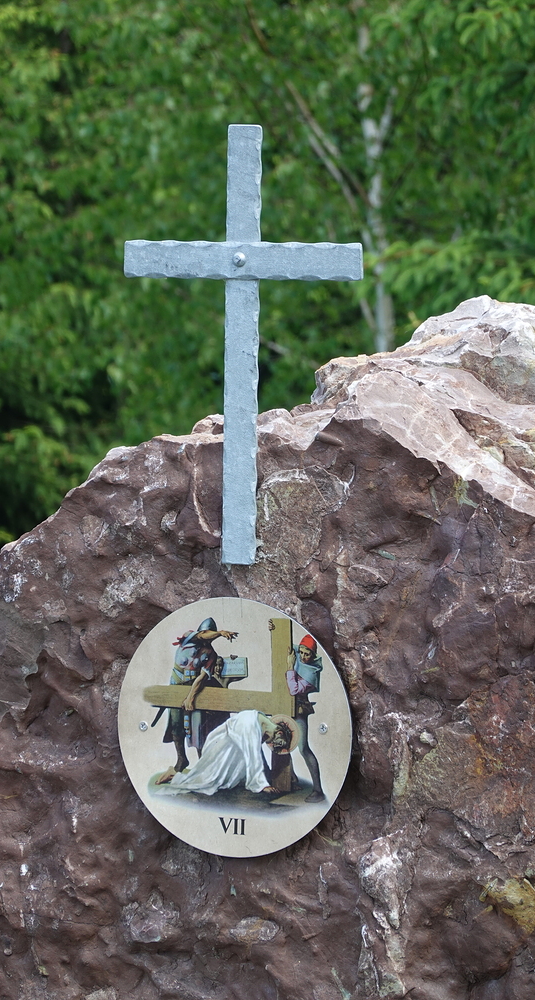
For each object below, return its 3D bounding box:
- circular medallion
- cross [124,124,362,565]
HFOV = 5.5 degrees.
[{"bbox_3d":[-0.037,0.260,6.357,0.300,0.300,0.006,-1,4,26],"label":"circular medallion"},{"bbox_3d":[-0.029,-0.177,6.350,0.303,0.502,0.022,2,2,27],"label":"cross"}]

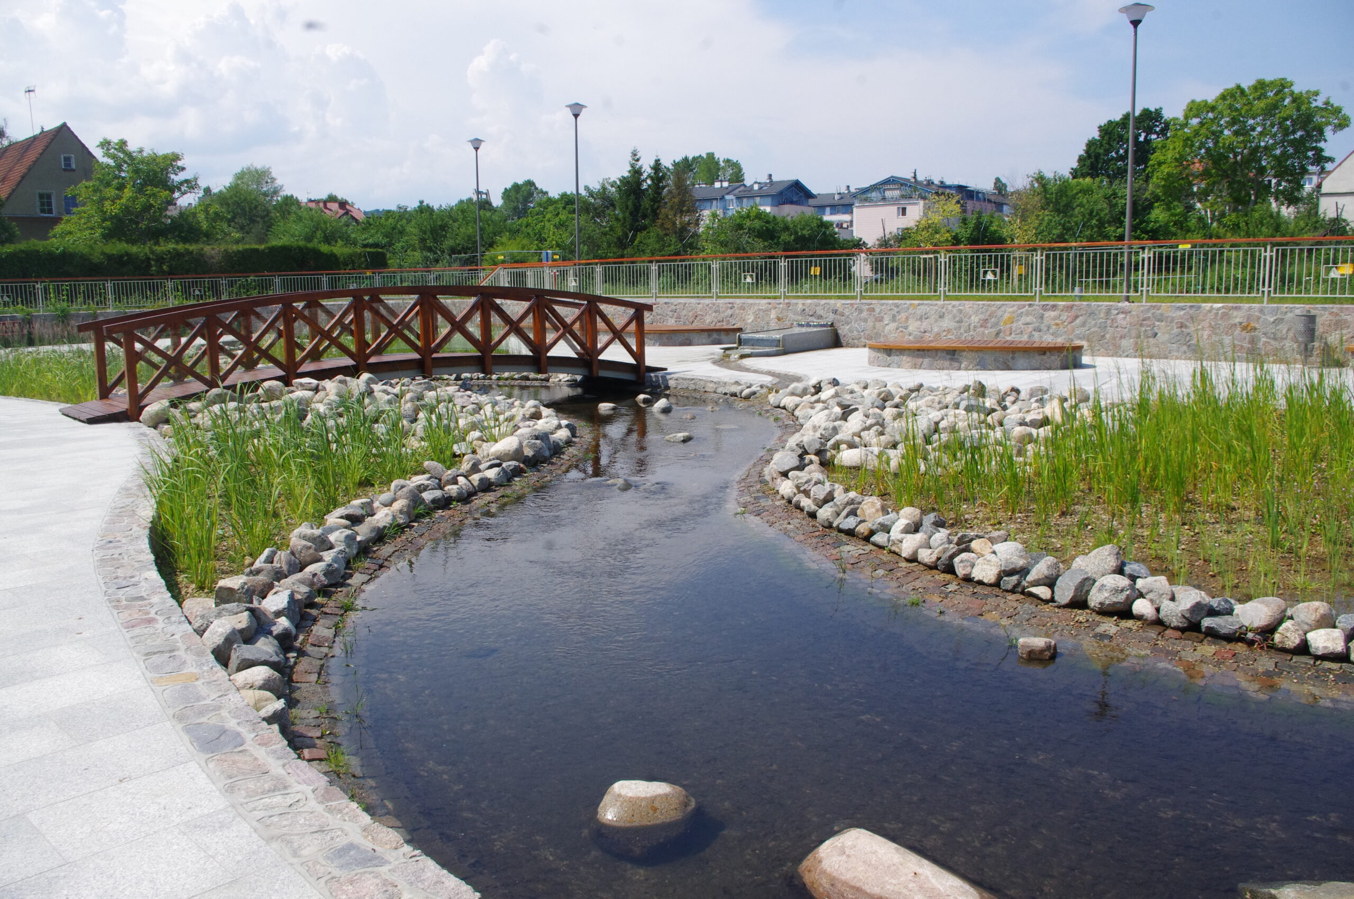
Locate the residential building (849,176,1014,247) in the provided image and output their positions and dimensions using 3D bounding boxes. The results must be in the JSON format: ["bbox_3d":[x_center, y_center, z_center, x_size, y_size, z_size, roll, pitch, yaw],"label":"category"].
[{"bbox_3d":[36.200,-30.800,143.500,12.500,14.200,24.000,7,12,39],"label":"residential building"}]

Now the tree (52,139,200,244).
[{"bbox_3d":[-23.388,-9.754,43.000,6.400,7.000,6.200,-5,10,-28],"label":"tree"}]

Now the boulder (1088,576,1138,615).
[{"bbox_3d":[2.383,0.797,5.560,0.265,0.205,0.240,3,10,24],"label":"boulder"}]

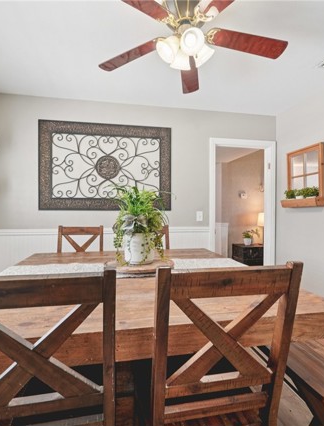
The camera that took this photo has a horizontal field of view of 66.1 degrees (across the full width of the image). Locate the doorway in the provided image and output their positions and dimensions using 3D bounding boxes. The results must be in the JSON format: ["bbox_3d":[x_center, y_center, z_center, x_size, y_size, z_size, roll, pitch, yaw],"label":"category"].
[{"bbox_3d":[1.065,0.100,3.308,0.930,2.103,0.130,0,0,-11],"label":"doorway"}]

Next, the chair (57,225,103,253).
[{"bbox_3d":[-0.795,0.646,2.366,0.460,1.015,0.540,0,0,-11],"label":"chair"}]

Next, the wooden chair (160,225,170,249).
[{"bbox_3d":[-0.093,0.646,2.499,0.460,1.015,0.540,0,0,-11],"label":"wooden chair"}]

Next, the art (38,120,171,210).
[{"bbox_3d":[-0.624,-0.540,2.916,1.520,1.010,0.040,0,0,-11],"label":"art"}]

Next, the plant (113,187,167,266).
[{"bbox_3d":[-0.166,0.083,1.830,0.400,0.560,0.380,0,0,-11],"label":"plant"}]

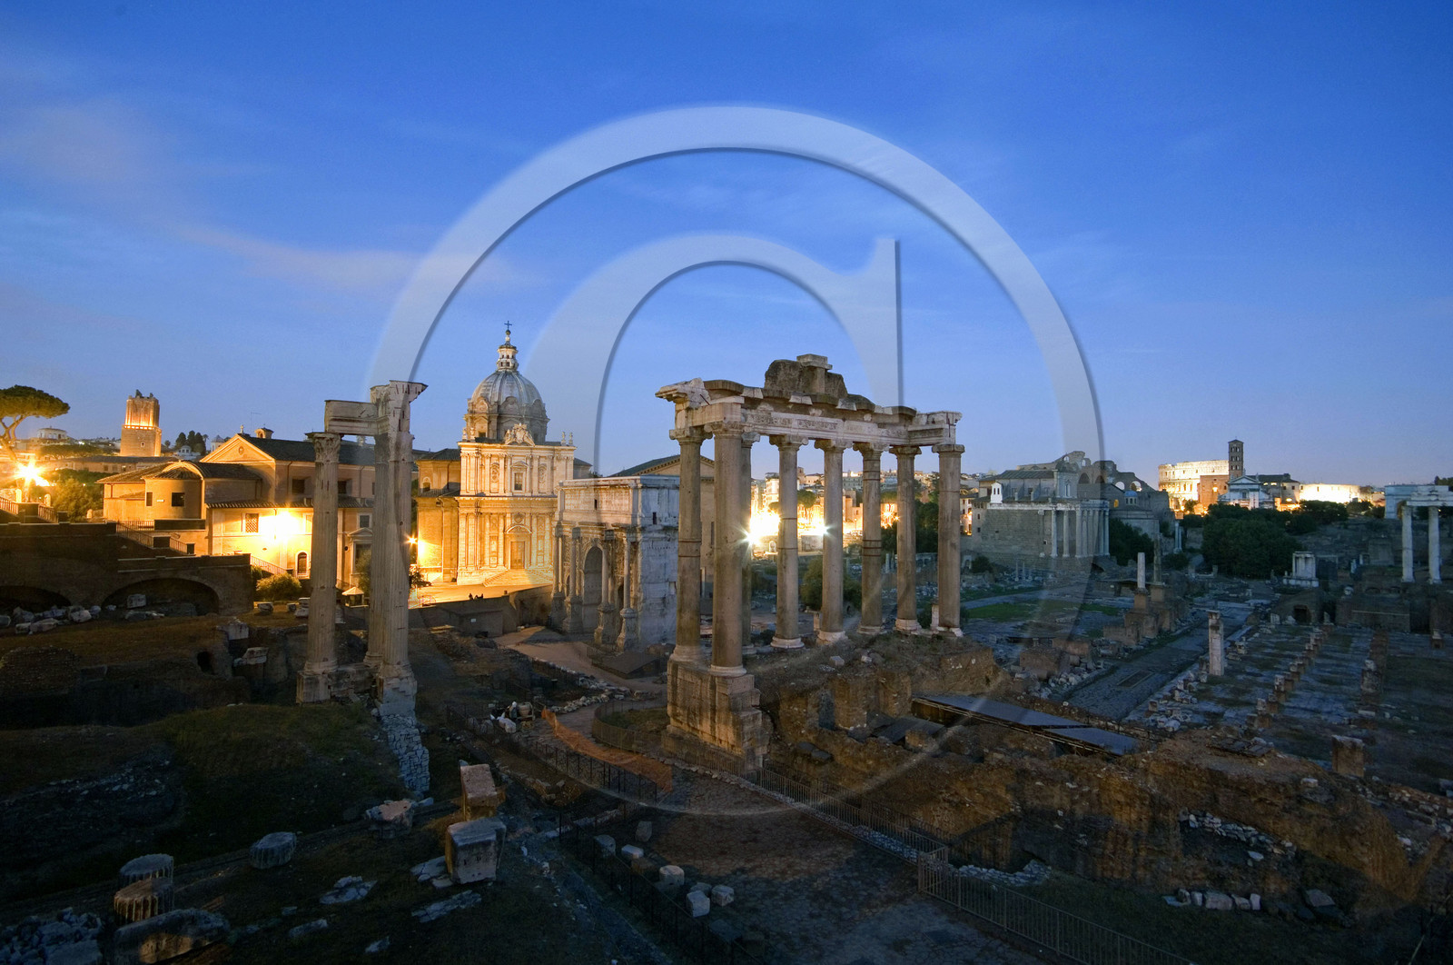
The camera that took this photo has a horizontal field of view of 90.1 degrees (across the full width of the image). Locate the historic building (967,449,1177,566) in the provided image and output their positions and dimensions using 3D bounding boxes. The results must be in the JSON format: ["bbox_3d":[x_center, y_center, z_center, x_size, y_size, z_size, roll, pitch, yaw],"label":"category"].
[{"bbox_3d":[118.965,7.224,254.914,62.000,36.500,42.000,2,-2,-39],"label":"historic building"}]

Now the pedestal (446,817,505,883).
[{"bbox_3d":[-8.725,12.705,25.222,1.800,1.320,1.650,1,-2,-22],"label":"pedestal"}]

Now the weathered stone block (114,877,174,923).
[{"bbox_3d":[-18.379,13.148,22.900,1.450,0.800,1.450,1,-2,-38],"label":"weathered stone block"}]

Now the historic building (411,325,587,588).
[{"bbox_3d":[-42.970,-6.124,138.200,29.000,47.500,36.000,1,-2,-25],"label":"historic building"}]

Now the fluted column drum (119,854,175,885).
[{"bbox_3d":[-19.807,13.405,24.800,1.450,0.850,1.450,1,-2,-38],"label":"fluted column drum"}]

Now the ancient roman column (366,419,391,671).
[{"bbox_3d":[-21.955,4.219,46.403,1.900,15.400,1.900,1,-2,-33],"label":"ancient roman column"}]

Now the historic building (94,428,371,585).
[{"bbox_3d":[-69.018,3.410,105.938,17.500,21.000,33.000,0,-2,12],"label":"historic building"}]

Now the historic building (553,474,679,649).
[{"bbox_3d":[-15.151,10.131,103.970,11.300,21.500,23.600,2,-2,-39],"label":"historic building"}]

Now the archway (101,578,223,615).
[{"bbox_3d":[-51.758,10.456,66.500,1.800,2.950,8.300,-1,-2,43],"label":"archway"}]

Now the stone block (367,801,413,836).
[{"bbox_3d":[-13.452,13.429,29.000,1.450,0.750,1.350,2,-2,-43],"label":"stone block"}]

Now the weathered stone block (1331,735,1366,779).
[{"bbox_3d":[40.257,17.757,47.000,1.450,2.100,1.350,-1,-2,37],"label":"weathered stone block"}]

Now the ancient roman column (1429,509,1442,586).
[{"bbox_3d":[134.668,11.813,137.840,1.800,14.400,1.800,-1,-3,43],"label":"ancient roman column"}]

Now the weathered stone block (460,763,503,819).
[{"bbox_3d":[-10.742,13.455,31.319,1.220,1.150,2.600,1,-2,-23],"label":"weathered stone block"}]

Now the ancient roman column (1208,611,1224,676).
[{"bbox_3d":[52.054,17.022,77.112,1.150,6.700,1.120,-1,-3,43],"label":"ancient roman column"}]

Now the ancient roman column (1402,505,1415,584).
[{"bbox_3d":[132.108,11.976,140.544,1.800,14.600,1.800,-1,-3,43],"label":"ancient roman column"}]

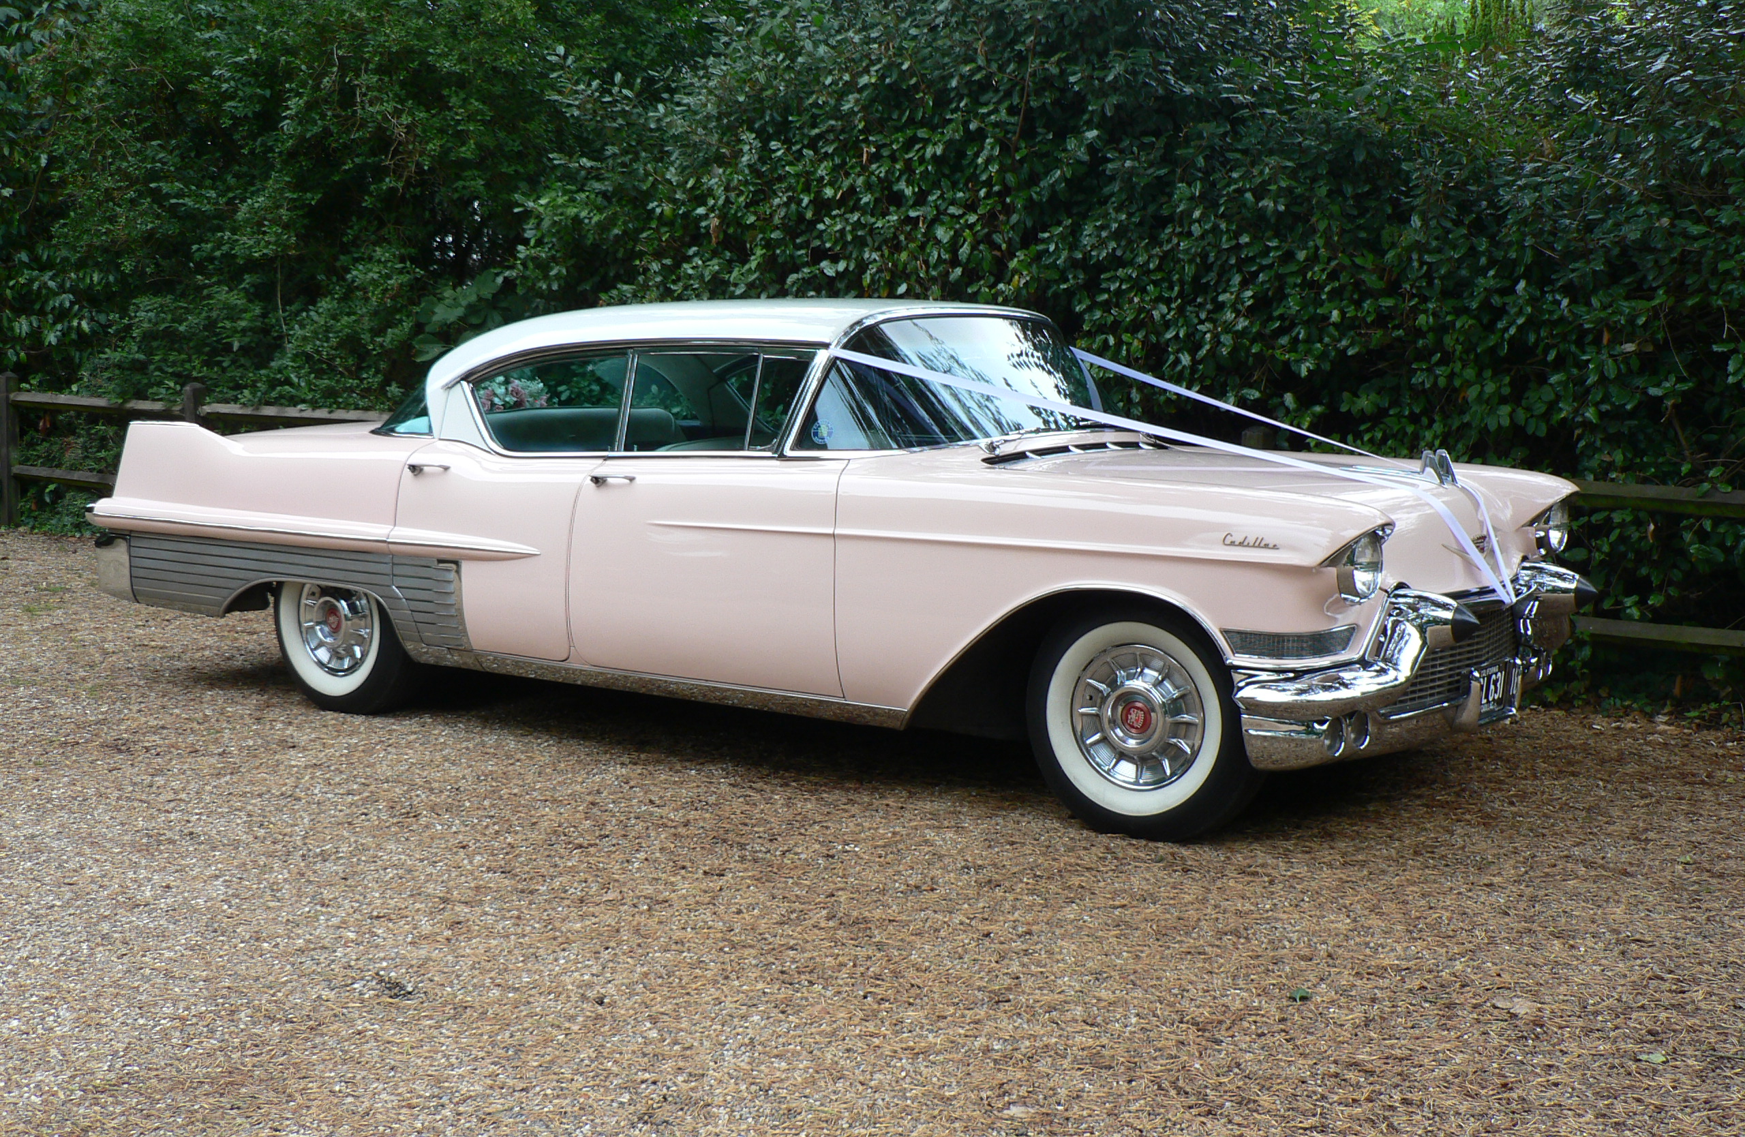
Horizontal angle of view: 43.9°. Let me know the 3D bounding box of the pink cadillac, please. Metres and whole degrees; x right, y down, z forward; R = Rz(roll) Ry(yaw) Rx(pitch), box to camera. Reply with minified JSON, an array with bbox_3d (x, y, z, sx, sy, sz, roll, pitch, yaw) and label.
[{"bbox_3d":[-0.341,-0.188,7.876,5.680,1.510,2.030,5,8,35],"label":"pink cadillac"}]

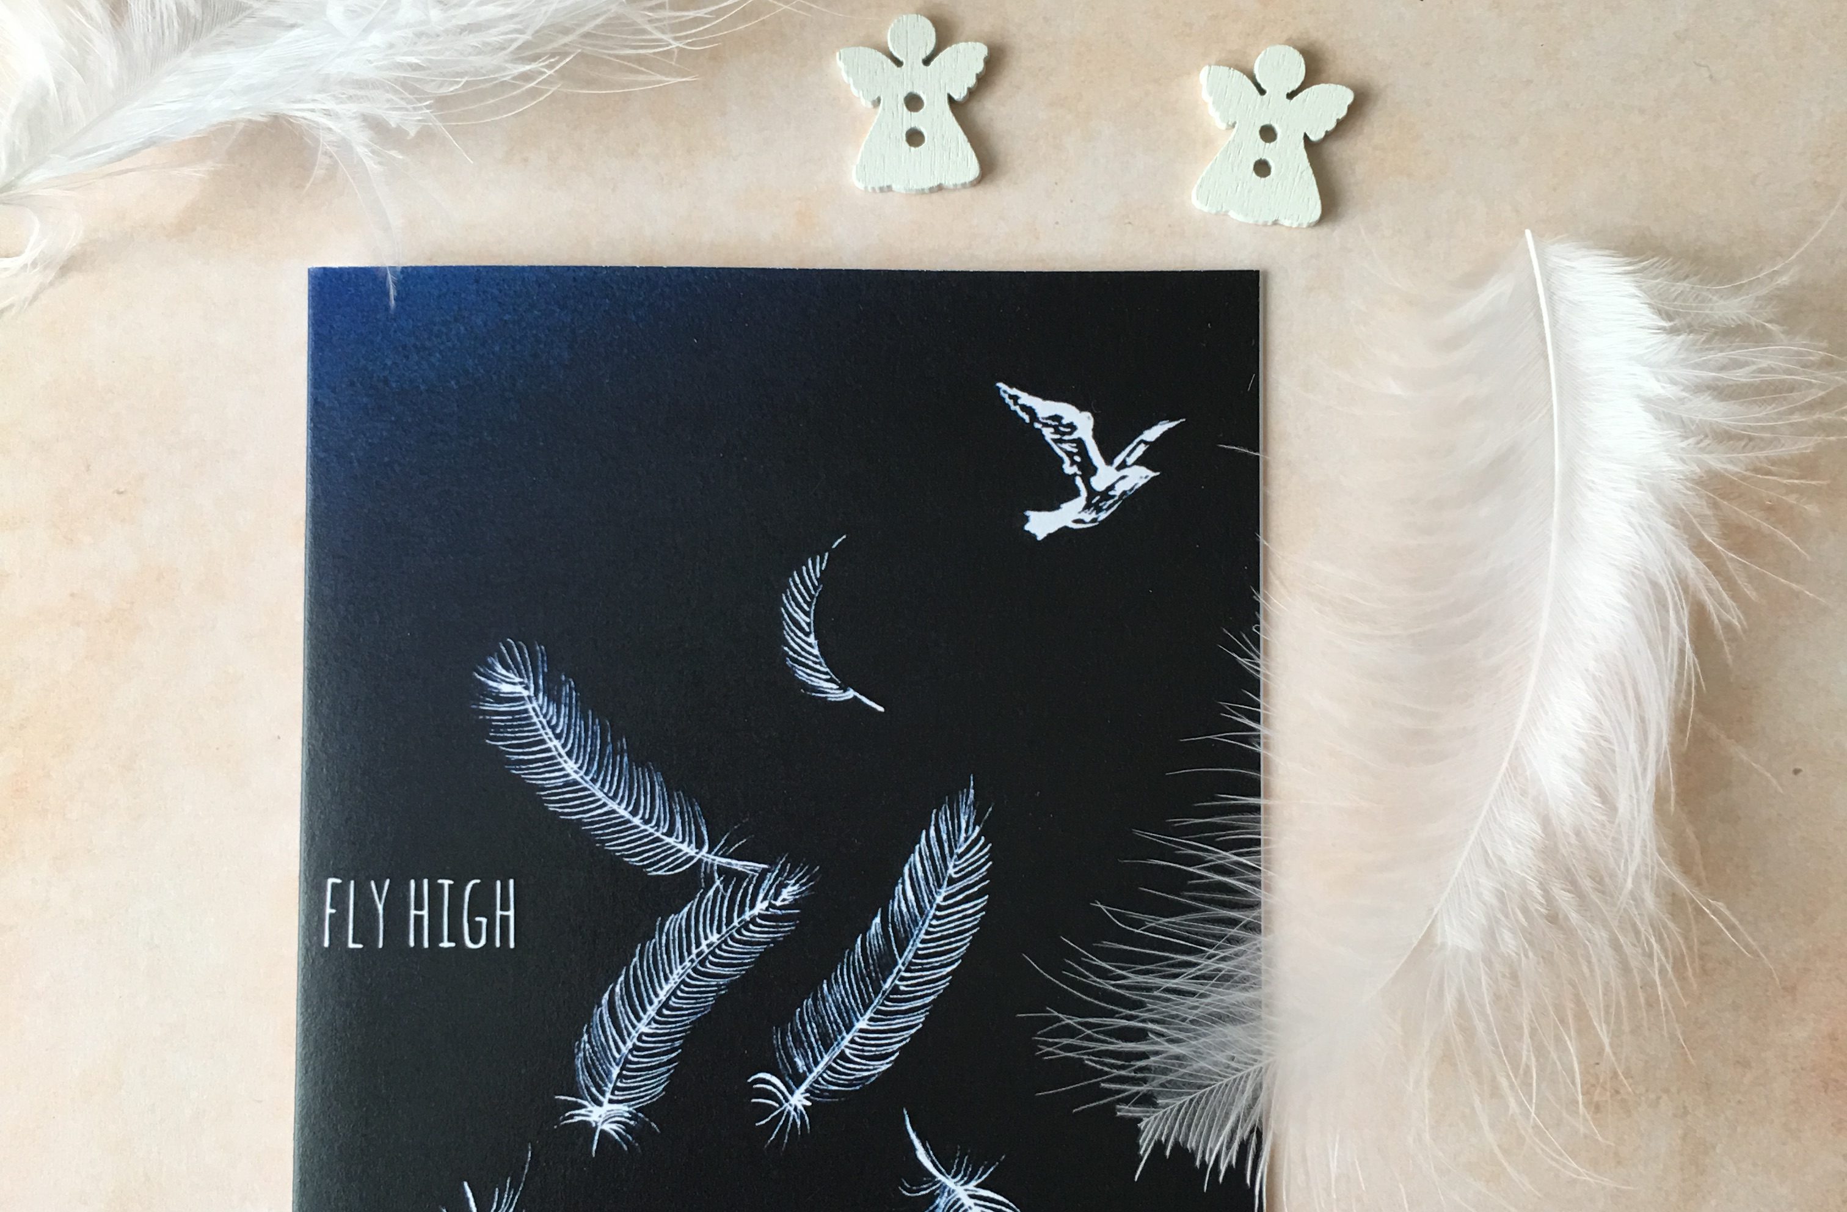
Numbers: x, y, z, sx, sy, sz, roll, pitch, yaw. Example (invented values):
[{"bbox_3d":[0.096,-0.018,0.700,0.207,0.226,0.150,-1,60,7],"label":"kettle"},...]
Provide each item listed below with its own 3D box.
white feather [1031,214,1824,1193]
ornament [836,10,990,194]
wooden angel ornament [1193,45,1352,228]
[{"bbox_3d":[0.058,0.013,0.222,0.064,0.018,0.106,20,87,0],"label":"white feather"},{"bbox_3d":[-0.001,-0.057,0.233,0.017,0.002,0.020,-4,87,-1],"label":"ornament"},{"bbox_3d":[0.039,-0.053,0.233,0.017,0.002,0.020,10,87,0],"label":"wooden angel ornament"}]

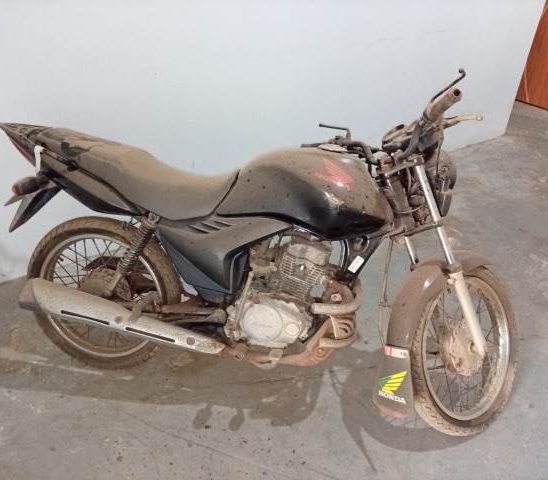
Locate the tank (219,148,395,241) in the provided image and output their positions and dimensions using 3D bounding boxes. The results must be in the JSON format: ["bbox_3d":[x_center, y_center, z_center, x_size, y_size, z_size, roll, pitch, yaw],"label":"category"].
[{"bbox_3d":[0.112,-0.171,1.564,0.540,0.265,0.290,7,16,8],"label":"tank"}]

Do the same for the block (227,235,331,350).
[{"bbox_3d":[0.015,0.163,1.662,0.345,0.345,0.300,7,16,8],"label":"block"}]

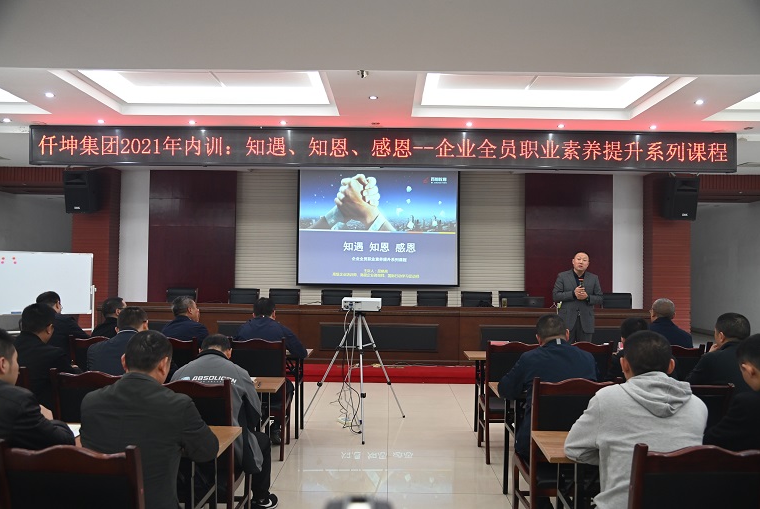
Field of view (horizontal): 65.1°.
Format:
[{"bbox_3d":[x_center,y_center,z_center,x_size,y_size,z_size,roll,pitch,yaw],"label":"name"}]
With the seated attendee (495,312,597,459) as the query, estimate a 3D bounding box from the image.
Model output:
[{"bbox_3d":[1.009,0.978,3.453,0.580,1.260,0.740,1,-2,-2],"label":"seated attendee"}]

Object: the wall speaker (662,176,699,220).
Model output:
[{"bbox_3d":[5.150,-0.952,10.238,0.430,0.710,0.390,1,8,-9],"label":"wall speaker"}]

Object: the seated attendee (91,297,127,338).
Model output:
[{"bbox_3d":[-2.291,1.008,5.153,0.520,1.250,0.720,0,-2,11],"label":"seated attendee"}]

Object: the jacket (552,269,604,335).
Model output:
[{"bbox_3d":[2.323,0.555,7.000,0.610,0.770,0.340,0,-2,16],"label":"jacket"}]

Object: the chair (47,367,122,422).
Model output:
[{"bbox_3d":[-1.481,1.090,3.266,0.460,0.970,0.520,1,-2,1],"label":"chair"}]

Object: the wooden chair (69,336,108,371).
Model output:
[{"bbox_3d":[-2.235,1.141,4.937,0.460,0.970,0.520,1,-2,1],"label":"wooden chair"}]

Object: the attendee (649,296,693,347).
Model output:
[{"bbox_3d":[2.284,1.016,4.884,0.520,1.290,0.740,1,-2,-2],"label":"attendee"}]

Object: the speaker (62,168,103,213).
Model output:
[{"bbox_3d":[-5.190,-1.093,10.418,0.430,0.710,0.390,0,8,5],"label":"speaker"}]

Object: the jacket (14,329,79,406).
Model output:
[{"bbox_3d":[-2.077,0.787,3.593,0.520,0.660,0.580,0,-2,4],"label":"jacket"}]

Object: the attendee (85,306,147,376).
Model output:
[{"bbox_3d":[-1.487,0.955,3.658,0.540,1.260,0.720,0,-2,4],"label":"attendee"}]

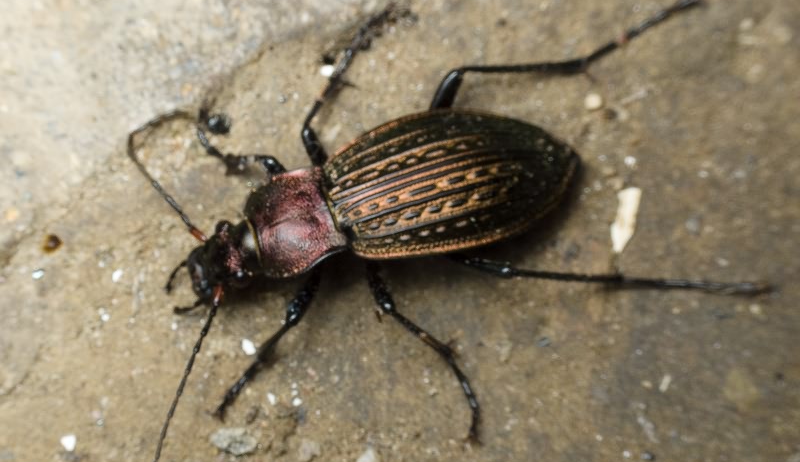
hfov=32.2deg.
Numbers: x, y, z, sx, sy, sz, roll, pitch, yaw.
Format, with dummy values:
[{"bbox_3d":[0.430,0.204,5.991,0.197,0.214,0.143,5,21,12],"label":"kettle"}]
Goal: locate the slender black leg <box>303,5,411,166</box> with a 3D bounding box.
[{"bbox_3d":[-0.003,-0.011,0.093,0.003,0.004,0.015,22,66,5],"label":"slender black leg"}]

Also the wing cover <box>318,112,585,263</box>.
[{"bbox_3d":[0.003,-0.003,0.087,0.015,0.005,0.009,-12,68,-10],"label":"wing cover"}]

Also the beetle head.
[{"bbox_3d":[-0.011,0.002,0.086,0.005,0.003,0.004,-34,73,-5],"label":"beetle head"}]

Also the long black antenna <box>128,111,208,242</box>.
[{"bbox_3d":[-0.015,-0.003,0.089,0.005,0.002,0.010,-4,66,-7],"label":"long black antenna"}]

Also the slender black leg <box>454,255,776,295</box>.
[{"bbox_3d":[0.014,0.003,0.089,0.022,0.004,0.002,3,66,-4],"label":"slender black leg"}]

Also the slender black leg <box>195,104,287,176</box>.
[{"bbox_3d":[-0.011,-0.006,0.091,0.009,0.004,0.003,43,69,13],"label":"slender black leg"}]

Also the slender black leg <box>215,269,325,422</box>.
[{"bbox_3d":[-0.008,0.007,0.085,0.002,0.004,0.011,32,67,9],"label":"slender black leg"}]

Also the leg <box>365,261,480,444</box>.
[{"bbox_3d":[0.002,0.007,0.086,0.003,0.004,0.013,-35,74,-18],"label":"leg"}]

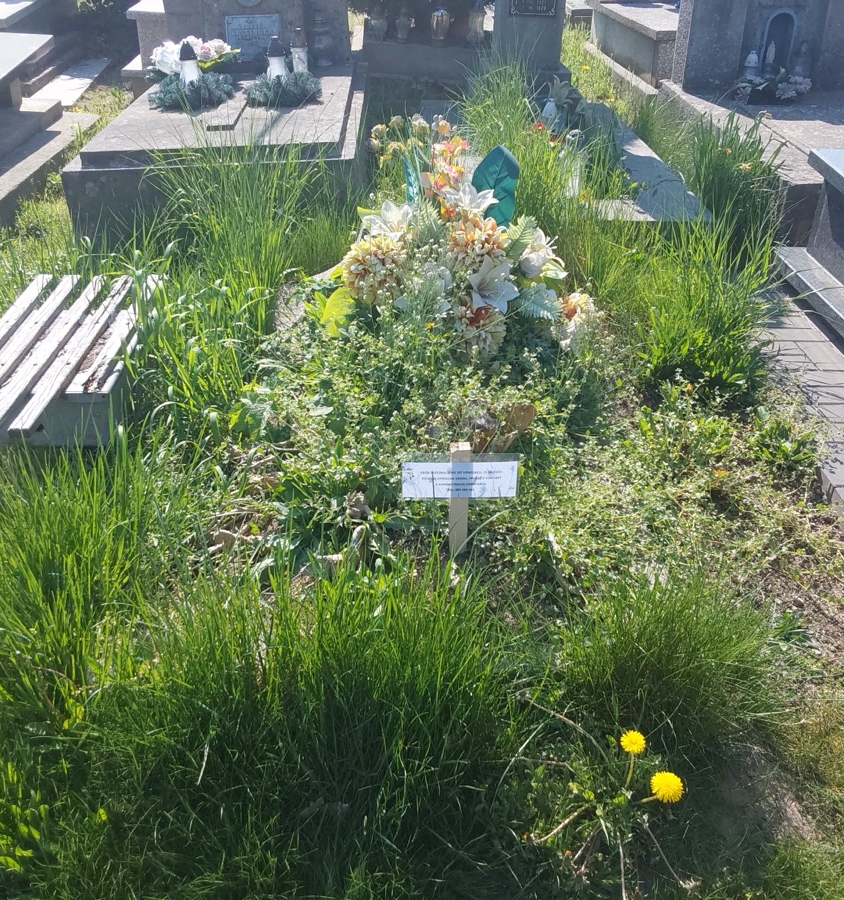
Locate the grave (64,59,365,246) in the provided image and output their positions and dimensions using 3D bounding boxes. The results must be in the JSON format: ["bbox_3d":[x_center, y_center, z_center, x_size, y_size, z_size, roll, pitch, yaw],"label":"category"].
[{"bbox_3d":[-0.823,-1.478,4.537,1.080,0.350,2.060,0,31,-2],"label":"grave"}]

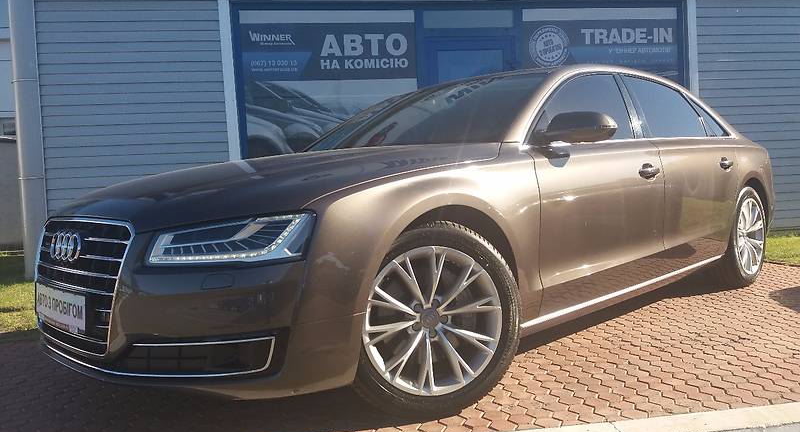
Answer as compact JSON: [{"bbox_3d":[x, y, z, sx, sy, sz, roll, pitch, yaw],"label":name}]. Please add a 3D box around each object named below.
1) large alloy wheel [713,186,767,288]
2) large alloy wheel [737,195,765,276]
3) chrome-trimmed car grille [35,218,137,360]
[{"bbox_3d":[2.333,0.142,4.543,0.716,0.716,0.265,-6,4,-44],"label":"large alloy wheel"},{"bbox_3d":[2.343,0.142,4.533,0.540,0.540,0.220,-6,4,-44],"label":"large alloy wheel"},{"bbox_3d":[-1.153,0.232,2.307,0.130,0.460,0.850,-6,4,-44],"label":"chrome-trimmed car grille"}]

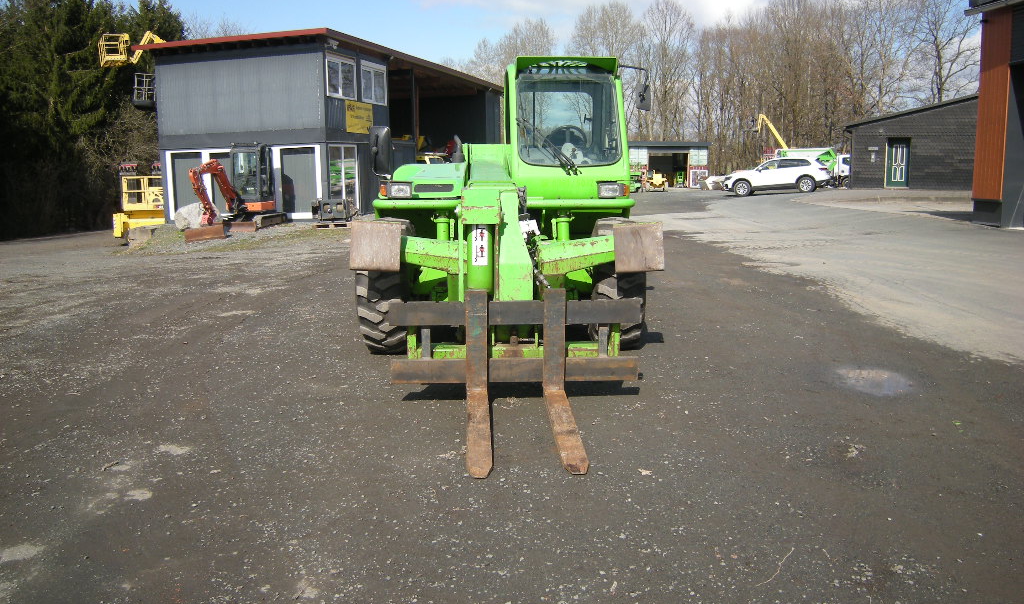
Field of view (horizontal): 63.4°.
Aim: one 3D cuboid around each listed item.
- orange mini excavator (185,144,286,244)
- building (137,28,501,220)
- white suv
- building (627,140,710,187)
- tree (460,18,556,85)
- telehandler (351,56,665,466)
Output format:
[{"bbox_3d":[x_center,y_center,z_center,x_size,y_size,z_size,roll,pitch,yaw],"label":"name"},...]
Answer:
[{"bbox_3d":[-7.242,-3.154,21.966,1.400,2.420,3.900,1,10,7],"label":"orange mini excavator"},{"bbox_3d":[-5.713,-6.367,31.605,6.450,5.400,16.300,2,10,17],"label":"building"},{"bbox_3d":[12.524,-5.951,38.879,4.850,1.710,1.970,-1,9,15],"label":"white suv"},{"bbox_3d":[10.424,-9.285,55.856,5.600,3.050,5.200,0,10,3],"label":"building"},{"bbox_3d":[-0.229,-18.908,77.938,8.800,14.900,8.000,-1,10,0],"label":"tree"},{"bbox_3d":[-0.072,-0.919,7.299,2.400,2.480,7.000,-1,10,-3],"label":"telehandler"}]

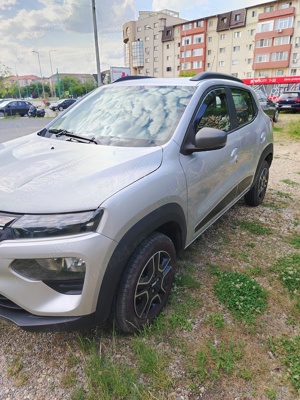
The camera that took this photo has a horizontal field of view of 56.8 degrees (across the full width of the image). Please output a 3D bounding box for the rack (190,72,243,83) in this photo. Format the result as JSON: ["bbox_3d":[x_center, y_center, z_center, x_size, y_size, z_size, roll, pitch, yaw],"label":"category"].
[{"bbox_3d":[0.667,-1.114,2.551,0.080,0.090,1.280,13,25,33],"label":"rack"}]

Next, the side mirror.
[{"bbox_3d":[0.358,-0.385,1.795,0.230,0.180,0.200,13,25,33],"label":"side mirror"}]

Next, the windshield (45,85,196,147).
[{"bbox_3d":[-0.250,-0.713,2.191,1.220,0.110,0.800,13,54,33],"label":"windshield"}]

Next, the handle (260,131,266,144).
[{"bbox_3d":[1.256,-0.687,3.091,0.045,0.110,0.165,13,25,33],"label":"handle"}]

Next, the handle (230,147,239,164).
[{"bbox_3d":[0.732,-0.383,2.411,0.045,0.110,0.165,13,25,33],"label":"handle"}]

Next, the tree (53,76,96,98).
[{"bbox_3d":[-19.344,-29.080,72.000,10.000,5.600,8.000,-6,21,-13],"label":"tree"}]

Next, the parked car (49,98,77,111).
[{"bbox_3d":[-9.665,-11.477,33.500,1.750,1.460,4.200,19,28,41],"label":"parked car"}]

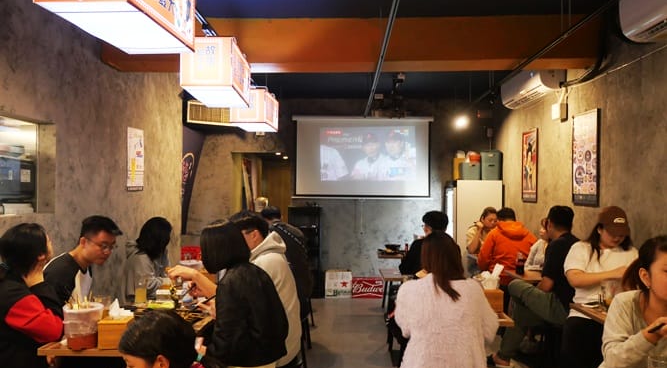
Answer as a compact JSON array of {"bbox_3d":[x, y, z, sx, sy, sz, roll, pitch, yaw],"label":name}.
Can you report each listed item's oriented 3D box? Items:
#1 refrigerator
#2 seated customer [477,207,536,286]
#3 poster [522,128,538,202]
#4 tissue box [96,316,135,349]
[{"bbox_3d":[1.490,0.680,6.220,0.540,1.440,0.680,0,0,2],"label":"refrigerator"},{"bbox_3d":[1.450,0.800,5.080,0.530,1.190,0.750,0,0,-20],"label":"seated customer"},{"bbox_3d":[2.106,-0.184,6.164,0.030,0.760,0.490,0,0,2],"label":"poster"},{"bbox_3d":[-0.884,0.602,2.360,0.125,0.102,0.115,0,0,-2],"label":"tissue box"}]

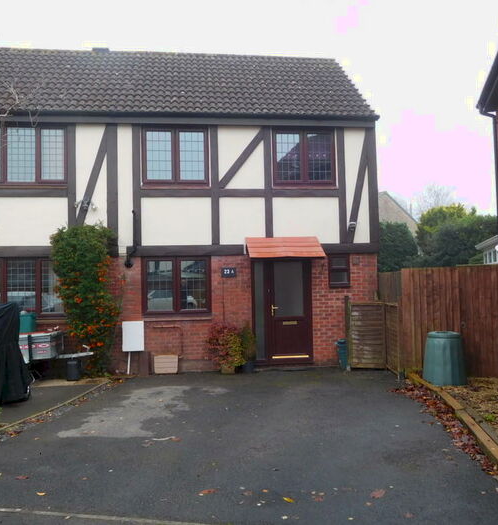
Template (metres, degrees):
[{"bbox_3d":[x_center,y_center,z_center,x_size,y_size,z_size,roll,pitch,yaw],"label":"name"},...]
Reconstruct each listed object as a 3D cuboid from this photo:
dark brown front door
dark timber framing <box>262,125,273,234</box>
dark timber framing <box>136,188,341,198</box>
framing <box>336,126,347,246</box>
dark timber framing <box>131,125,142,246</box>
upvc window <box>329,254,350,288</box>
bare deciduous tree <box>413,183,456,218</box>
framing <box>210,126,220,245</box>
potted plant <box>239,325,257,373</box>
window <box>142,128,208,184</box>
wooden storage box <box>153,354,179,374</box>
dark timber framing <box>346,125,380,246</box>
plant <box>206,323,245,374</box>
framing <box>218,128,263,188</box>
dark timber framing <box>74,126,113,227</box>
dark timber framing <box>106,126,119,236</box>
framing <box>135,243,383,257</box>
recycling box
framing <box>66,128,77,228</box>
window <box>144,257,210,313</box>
[{"bbox_3d":[0.791,0.968,10.163,0.965,2.064,0.090,-1,-3,-6],"label":"dark brown front door"},{"bbox_3d":[0.408,-1.549,10.087,0.165,2.350,0.050,-1,-2,-6],"label":"dark timber framing"},{"bbox_3d":[-0.192,-1.374,10.065,3.972,0.178,0.050,-1,-3,-6],"label":"dark timber framing"},{"bbox_3d":[1.876,-1.561,10.236,0.208,2.369,0.050,-1,-2,-6],"label":"framing"},{"bbox_3d":[-2.175,-1.505,9.832,0.165,2.359,0.050,-1,-2,-6],"label":"dark timber framing"},{"bbox_3d":[1.827,0.182,10.288,0.462,0.685,0.090,-1,-3,-6],"label":"upvc window"},{"bbox_3d":[12.193,-1.211,32.827,3.700,8.031,3.700,-1,-2,-6],"label":"bare deciduous tree"},{"bbox_3d":[-0.669,-1.519,9.959,0.158,2.365,0.050,-1,-2,-6],"label":"framing"},{"bbox_3d":[-0.029,1.591,9.569,0.400,0.900,0.400,-1,-2,-6],"label":"potted plant"},{"bbox_3d":[-1.449,-2.077,9.941,1.291,1.149,0.090,-1,-2,-6],"label":"window"},{"bbox_3d":[-1.560,1.922,9.635,0.457,0.359,0.280,-1,-3,-6],"label":"wooden storage box"},{"bbox_3d":[2.298,-1.552,10.271,0.613,2.388,0.060,-1,-2,-6],"label":"dark timber framing"},{"bbox_3d":[-0.441,1.600,9.571,0.740,0.970,0.660,-1,-2,-6],"label":"plant"},{"bbox_3d":[-0.118,-2.063,10.058,0.191,1.454,0.050,37,-5,-3],"label":"framing"},{"bbox_3d":[-2.988,-1.570,9.758,0.157,2.241,0.050,17,-4,-5],"label":"dark timber framing"},{"bbox_3d":[-2.640,-1.511,9.795,0.198,2.310,0.050,-1,-3,-6],"label":"dark timber framing"},{"bbox_3d":[0.075,-0.233,9.981,4.967,0.228,0.060,-1,-2,-6],"label":"framing"},{"bbox_3d":[-3.642,1.485,8.831,0.750,0.550,0.550,0,-3,-21],"label":"recycling box"},{"bbox_3d":[-3.387,-1.532,9.666,0.167,2.238,0.050,-1,-2,-6],"label":"framing"},{"bbox_3d":[-1.407,0.446,9.900,1.311,1.149,0.090,-1,-2,-6],"label":"window"}]

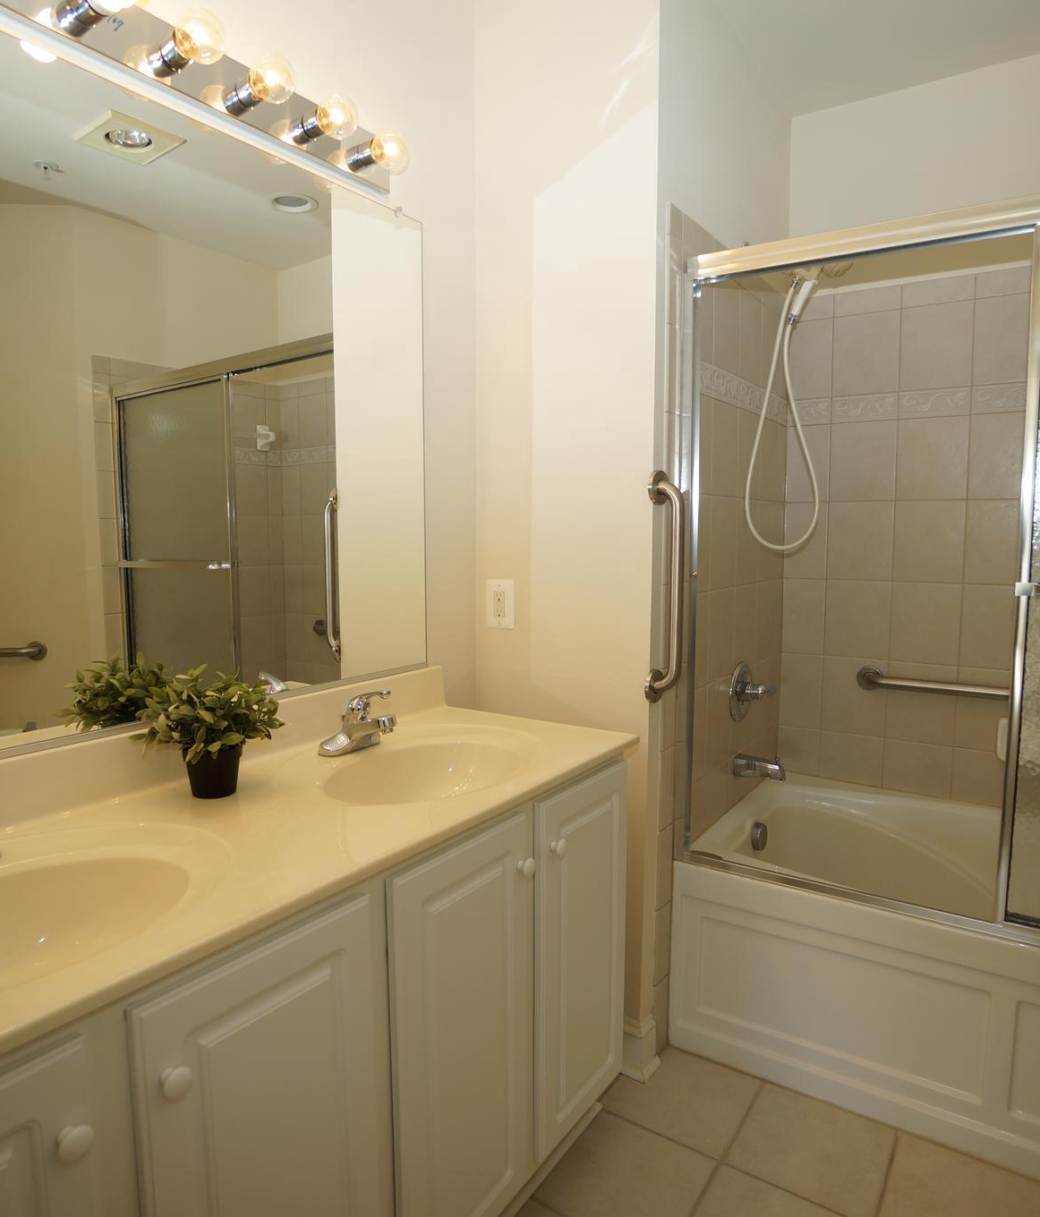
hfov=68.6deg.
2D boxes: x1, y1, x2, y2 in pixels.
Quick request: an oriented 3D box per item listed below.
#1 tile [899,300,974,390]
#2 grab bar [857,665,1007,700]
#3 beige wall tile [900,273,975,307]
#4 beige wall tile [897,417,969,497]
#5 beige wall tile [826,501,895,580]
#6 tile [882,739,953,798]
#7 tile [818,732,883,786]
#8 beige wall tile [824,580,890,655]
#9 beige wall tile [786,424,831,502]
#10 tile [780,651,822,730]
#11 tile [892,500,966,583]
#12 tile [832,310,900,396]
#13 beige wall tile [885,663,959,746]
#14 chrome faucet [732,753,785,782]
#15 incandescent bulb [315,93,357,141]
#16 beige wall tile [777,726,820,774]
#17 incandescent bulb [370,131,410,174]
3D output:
[{"bbox_3d":[1.306,-0.817,2.387,0.199,0.254,0.010,3,6,33],"label":"tile"},{"bbox_3d":[1.497,0.259,2.216,0.990,0.078,0.077,4,7,34],"label":"grab bar"},{"bbox_3d":[1.306,-0.983,2.372,0.199,0.067,0.010,3,6,33],"label":"beige wall tile"},{"bbox_3d":[1.307,-0.474,2.418,0.199,0.254,0.010,3,6,33],"label":"beige wall tile"},{"bbox_3d":[1.099,-0.215,2.456,0.201,0.251,0.009,4,7,35],"label":"beige wall tile"},{"bbox_3d":[1.308,0.525,2.507,0.199,0.161,0.010,3,6,33],"label":"tile"},{"bbox_3d":[1.100,0.499,2.530,0.201,0.162,0.009,4,7,35],"label":"tile"},{"bbox_3d":[1.111,0.040,2.510,0.199,0.255,0.010,4,7,34],"label":"beige wall tile"},{"bbox_3d":[0.958,-0.476,2.529,0.143,0.251,0.009,4,7,35],"label":"beige wall tile"},{"bbox_3d":[0.974,0.286,2.631,0.136,0.255,0.010,4,7,34],"label":"tile"},{"bbox_3d":[1.271,-0.204,2.372,0.199,0.255,0.010,4,7,34],"label":"tile"},{"bbox_3d":[1.138,-0.827,2.497,0.199,0.254,0.010,3,6,33],"label":"tile"},{"bbox_3d":[1.307,0.311,2.488,0.199,0.257,0.010,3,6,33],"label":"beige wall tile"},{"bbox_3d":[0.719,0.476,2.271,0.142,0.068,0.056,4,7,34],"label":"chrome faucet"},{"bbox_3d":[-0.347,-0.922,1.434,0.090,0.077,0.077,4,7,34],"label":"incandescent bulb"},{"bbox_3d":[0.962,0.491,2.626,0.143,0.162,0.009,4,7,35],"label":"beige wall tile"},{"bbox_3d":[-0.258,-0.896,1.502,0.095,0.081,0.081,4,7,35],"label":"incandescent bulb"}]

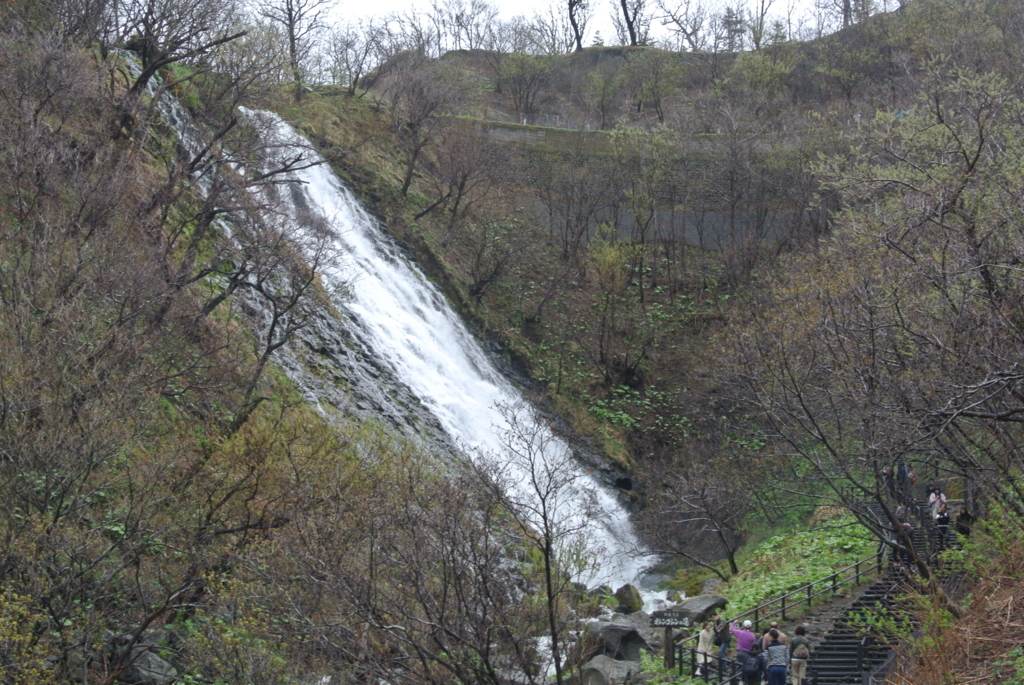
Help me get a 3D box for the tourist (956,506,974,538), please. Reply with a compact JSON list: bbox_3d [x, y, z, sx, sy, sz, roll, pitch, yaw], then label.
[{"bbox_3d":[15.262,6.358,60.500,0.550,1.620,0.420,-2,-7,18],"label":"tourist"}]

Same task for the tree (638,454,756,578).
[{"bbox_3d":[6.826,6.402,66.000,4.300,4.500,3.800,0,-7,0],"label":"tree"}]

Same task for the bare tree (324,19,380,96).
[{"bbox_3d":[-10.671,-19.067,120.000,3.700,5.200,3.400,0,-7,0],"label":"bare tree"}]

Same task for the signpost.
[{"bbox_3d":[4.477,8.390,50.500,1.170,1.720,0.240,-1,-7,6],"label":"signpost"}]

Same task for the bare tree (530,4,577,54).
[{"bbox_3d":[3.771,-28.443,163.000,4.100,4.600,3.600,0,-7,0],"label":"bare tree"}]

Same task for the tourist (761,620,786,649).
[{"bbox_3d":[6.633,7.902,45.500,0.580,1.670,0.420,2,-7,-15],"label":"tourist"}]

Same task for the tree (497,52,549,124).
[{"bbox_3d":[0.866,-20.958,148.000,4.200,5.900,3.900,0,-7,0],"label":"tree"}]

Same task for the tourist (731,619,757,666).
[{"bbox_3d":[6.001,8.023,46.500,0.650,1.680,0.480,2,-7,-18],"label":"tourist"}]

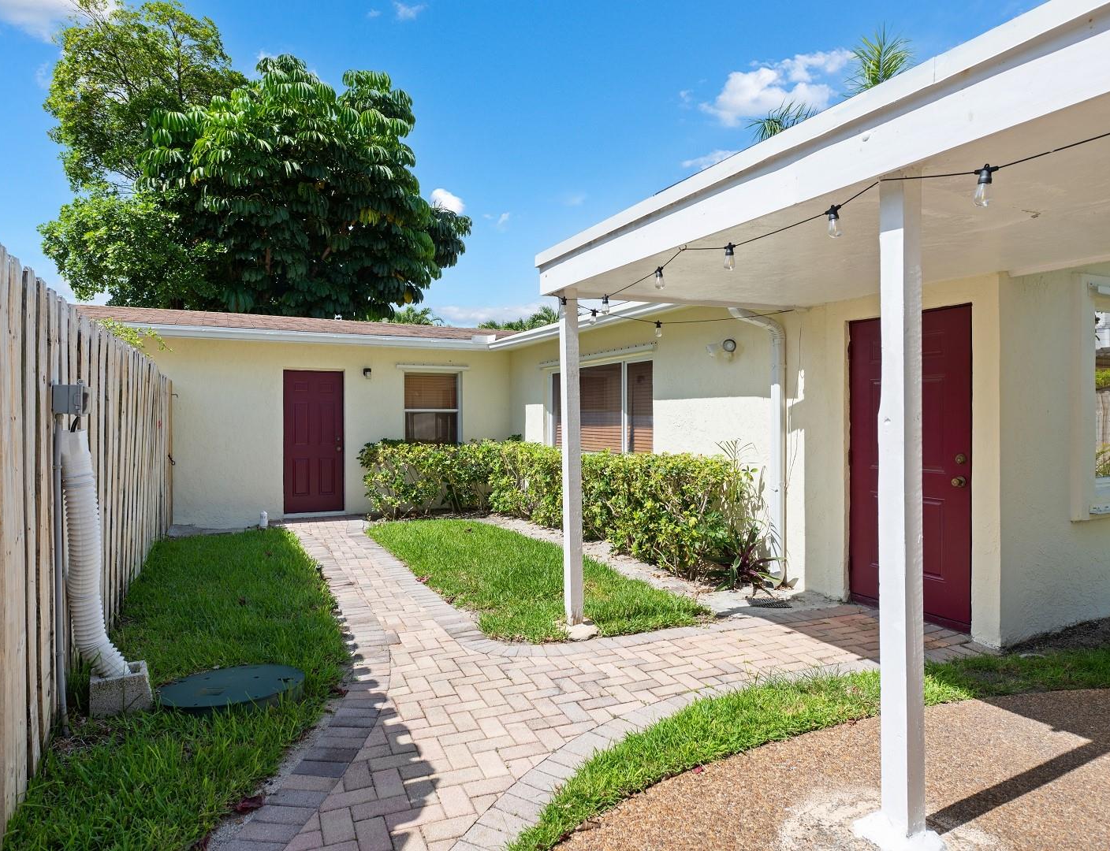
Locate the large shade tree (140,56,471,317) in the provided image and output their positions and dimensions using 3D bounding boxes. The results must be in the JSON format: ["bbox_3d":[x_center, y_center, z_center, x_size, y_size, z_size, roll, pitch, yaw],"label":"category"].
[{"bbox_3d":[-5.961,-3.708,15.965,7.800,10.000,7.200,-1,1,-28],"label":"large shade tree"}]

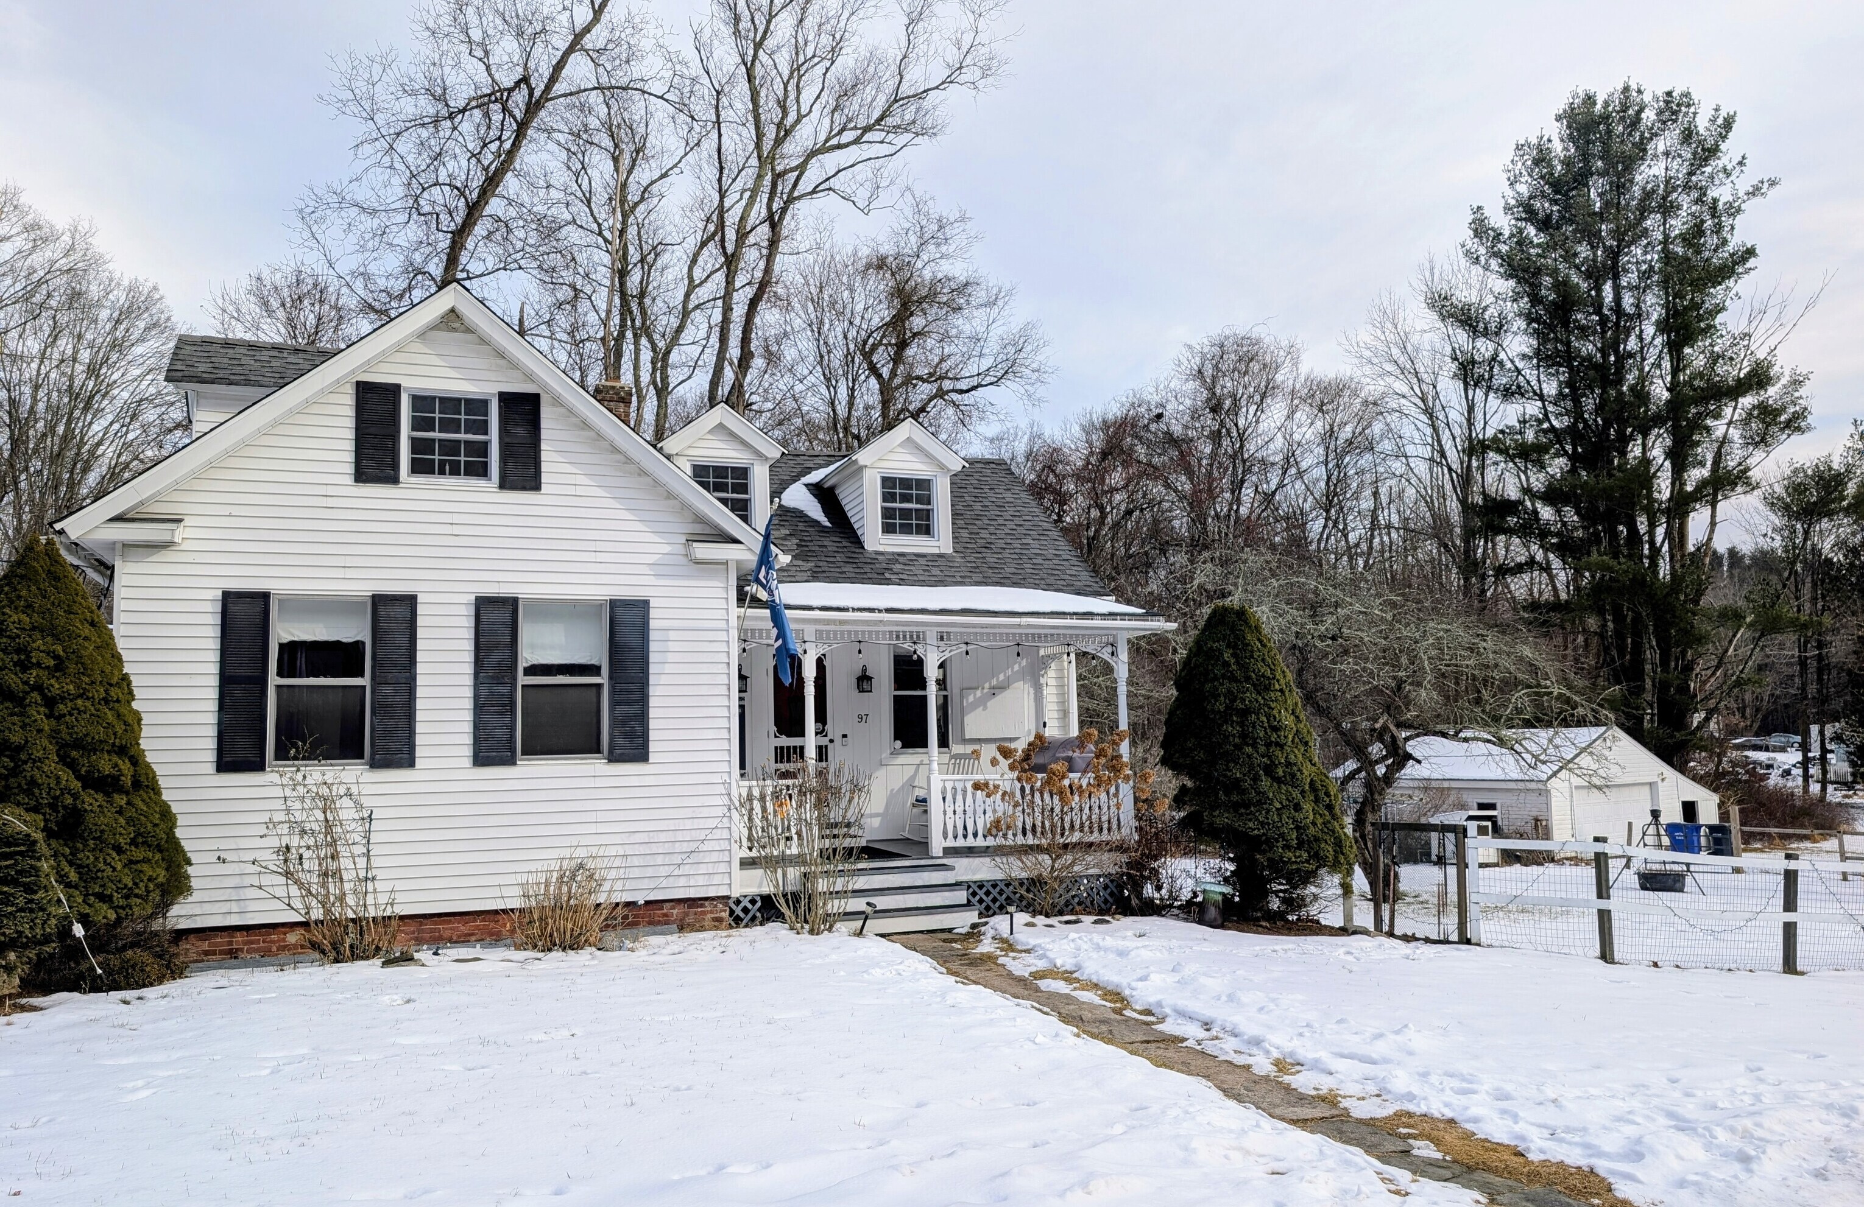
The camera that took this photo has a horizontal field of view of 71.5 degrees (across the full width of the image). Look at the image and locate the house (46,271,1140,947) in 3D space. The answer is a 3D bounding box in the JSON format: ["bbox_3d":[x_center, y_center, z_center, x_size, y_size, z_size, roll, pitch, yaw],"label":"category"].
[{"bbox_3d":[-3.590,0.541,16.342,10.973,6.164,8.978,1,-7,-21],"label":"house"}]

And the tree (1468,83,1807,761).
[{"bbox_3d":[24.948,-7.022,46.903,11.800,24.988,10.500,-5,-7,28],"label":"tree"}]

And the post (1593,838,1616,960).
[{"bbox_3d":[6.349,2.806,12.267,0.100,1.192,0.100,-6,-8,37],"label":"post"}]

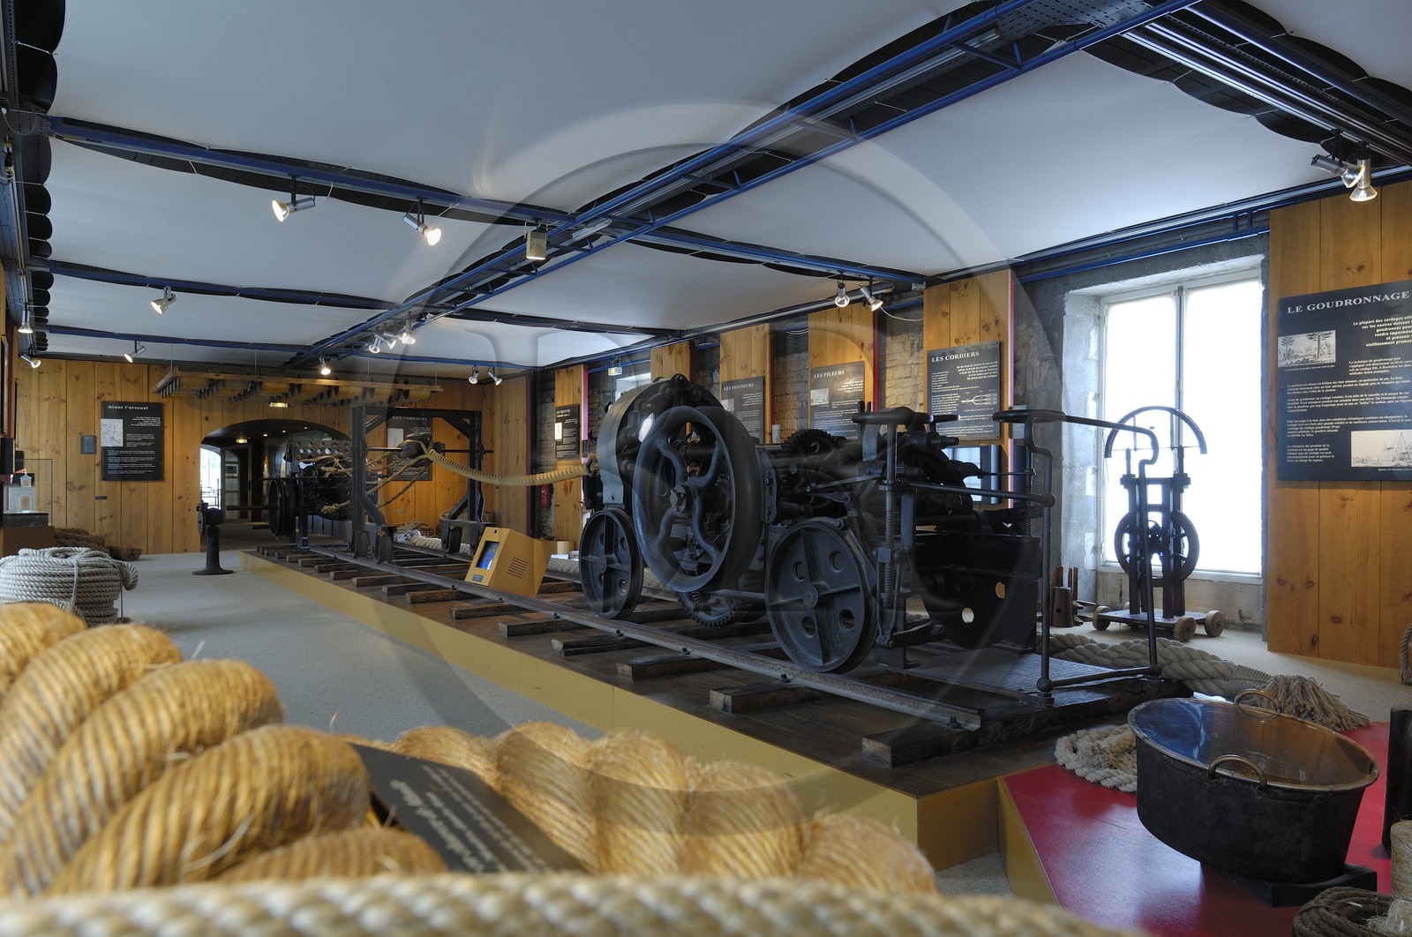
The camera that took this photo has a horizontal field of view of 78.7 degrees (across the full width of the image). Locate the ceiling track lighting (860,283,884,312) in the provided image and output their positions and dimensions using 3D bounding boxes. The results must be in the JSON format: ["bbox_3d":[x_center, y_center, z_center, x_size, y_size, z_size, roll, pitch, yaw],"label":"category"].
[{"bbox_3d":[1.474,-1.561,7.666,0.209,0.304,0.122,0,-1,20],"label":"ceiling track lighting"}]

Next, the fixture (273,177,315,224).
[{"bbox_3d":[-2.464,-1.610,5.165,0.246,0.288,0.122,1,-1,-38],"label":"fixture"}]

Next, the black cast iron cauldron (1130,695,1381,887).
[{"bbox_3d":[1.263,0.730,2.031,0.500,0.290,0.505,7,8,36],"label":"black cast iron cauldron"}]

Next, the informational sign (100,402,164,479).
[{"bbox_3d":[-8.900,-0.415,13.383,0.800,1.220,0.020,1,-1,-33],"label":"informational sign"}]

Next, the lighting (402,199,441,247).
[{"bbox_3d":[-1.837,-1.596,5.582,0.244,0.303,0.122,0,-1,-4],"label":"lighting"}]

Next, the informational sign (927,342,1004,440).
[{"bbox_3d":[2.460,-0.724,8.250,0.020,0.890,0.830,0,-1,-36],"label":"informational sign"}]

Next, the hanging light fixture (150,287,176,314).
[{"bbox_3d":[-5.006,-1.570,7.974,0.195,0.276,0.122,1,-1,-42],"label":"hanging light fixture"}]

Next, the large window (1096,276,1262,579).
[{"bbox_3d":[3.848,-0.306,7.025,0.100,2.319,1.317,1,-1,-37],"label":"large window"}]

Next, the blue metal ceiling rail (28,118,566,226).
[{"bbox_3d":[-2.240,-1.835,5.480,3.100,0.100,0.090,0,-1,-33],"label":"blue metal ceiling rail"}]

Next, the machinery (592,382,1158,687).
[{"bbox_3d":[0.620,0.150,4.720,1.450,1.550,3.100,0,-1,-36],"label":"machinery"}]

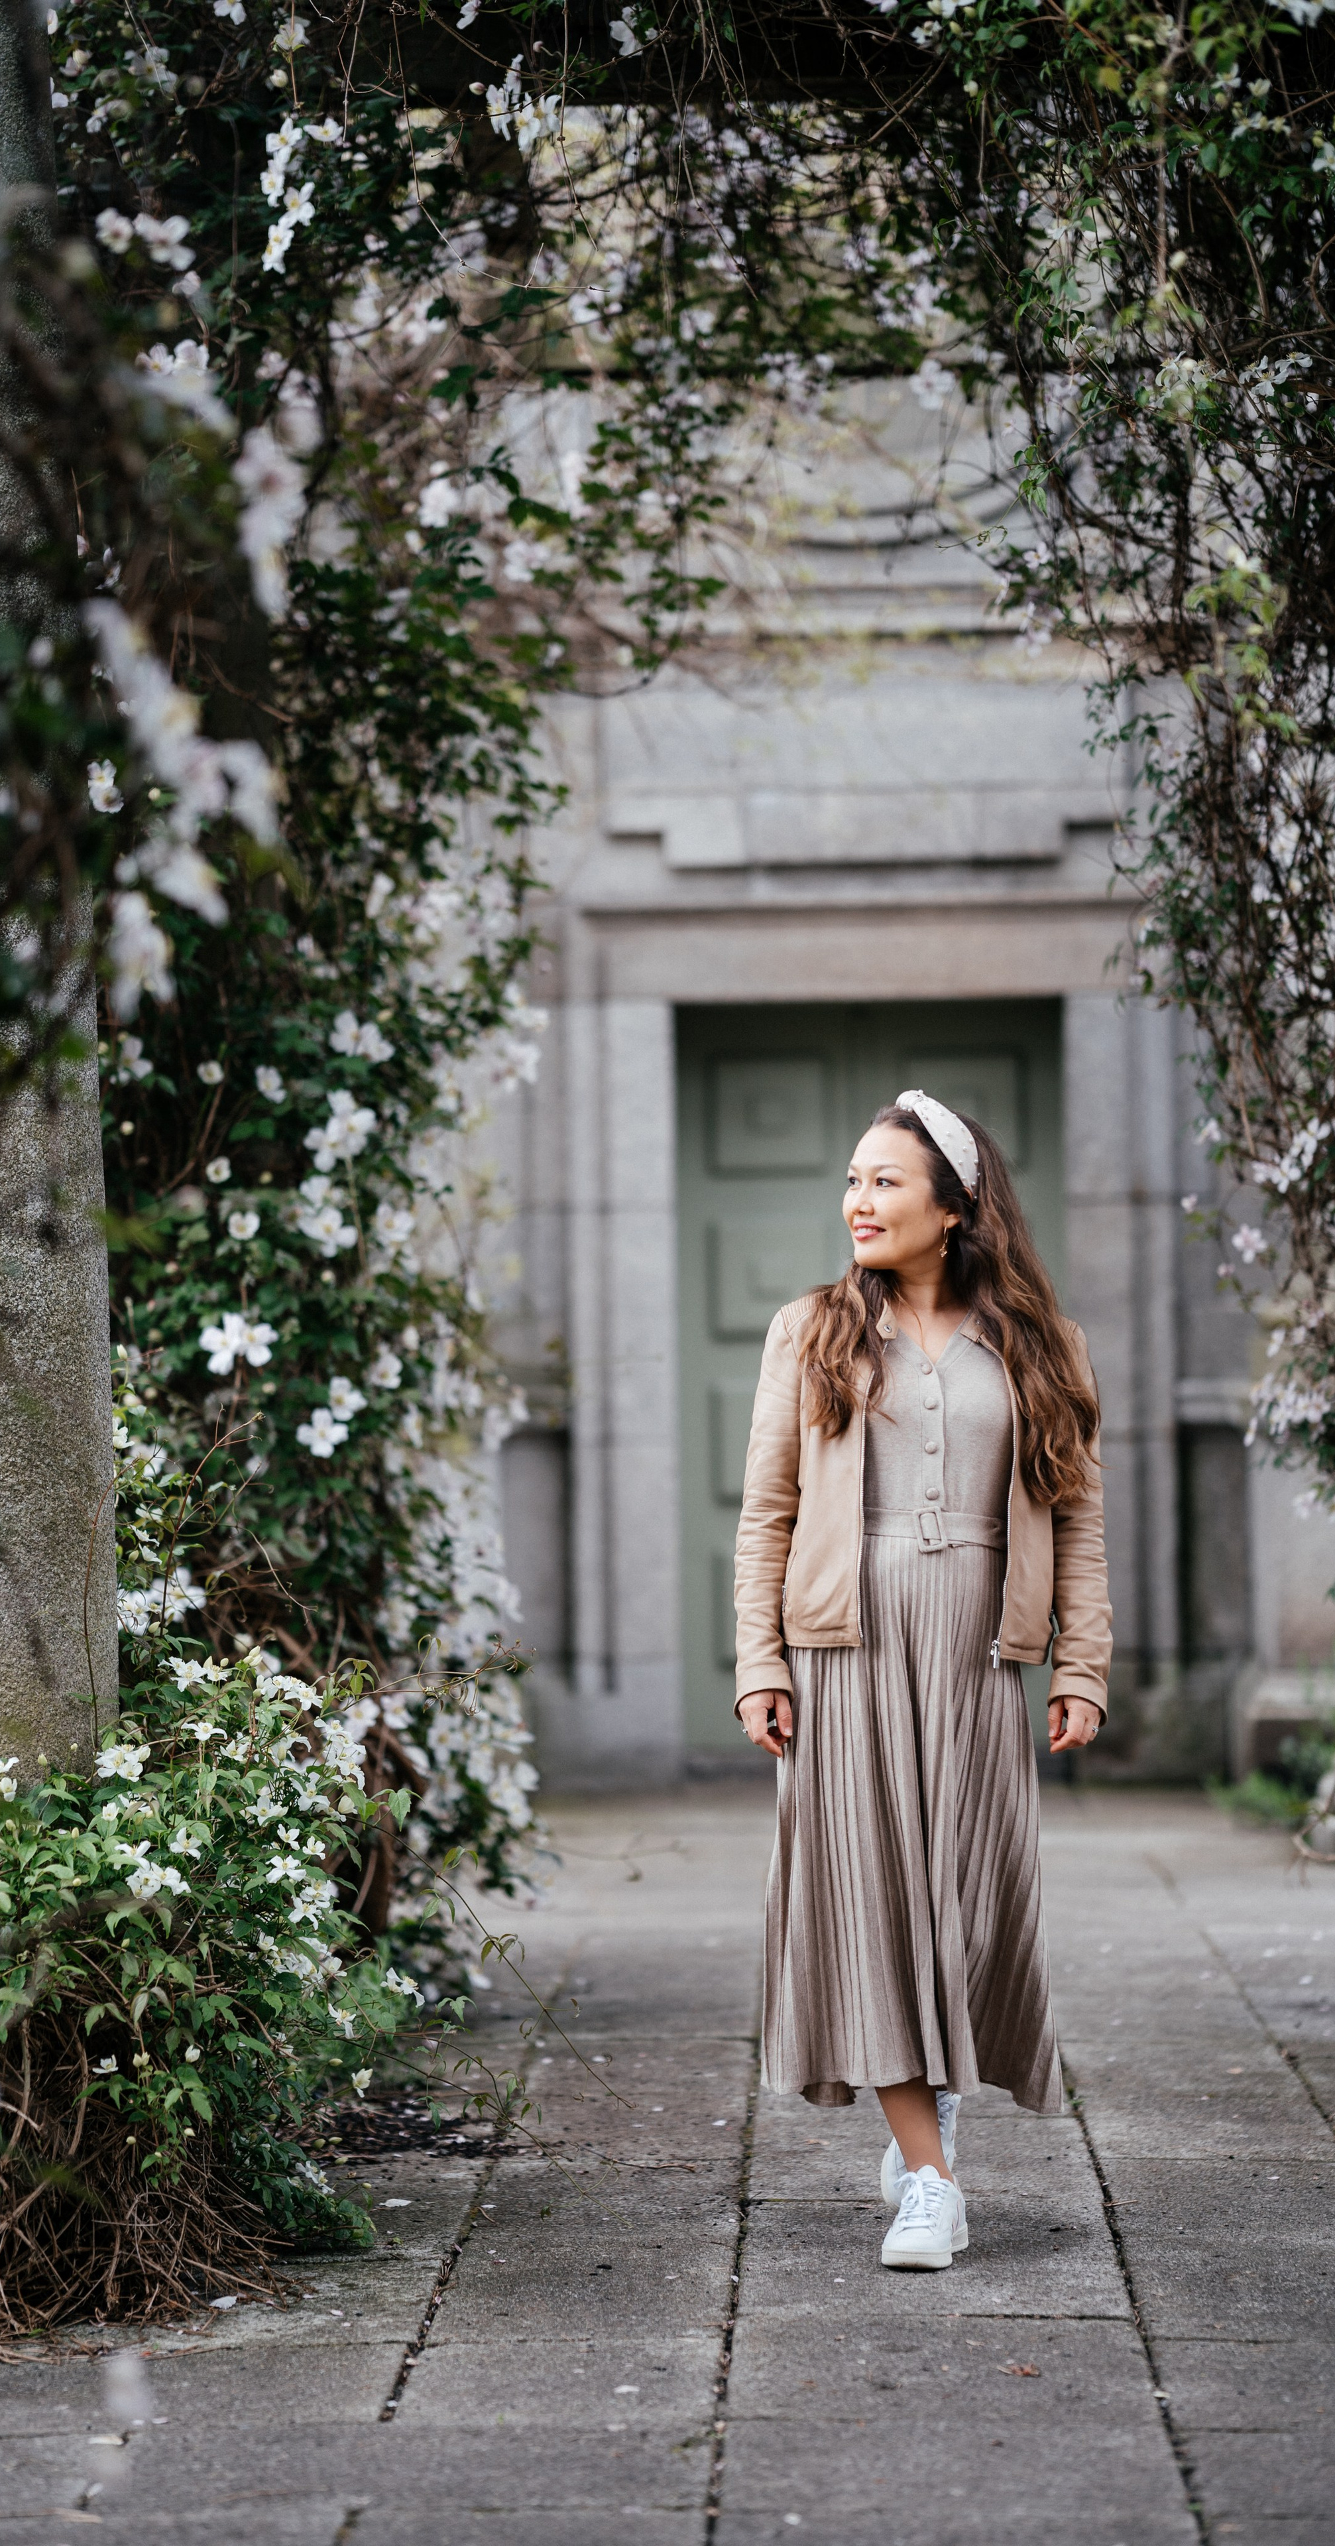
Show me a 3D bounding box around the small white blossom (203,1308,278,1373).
[{"bbox_3d":[-0.706,0.113,9.900,0.125,0.105,0.060,0,0,-3],"label":"small white blossom"}]

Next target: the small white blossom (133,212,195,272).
[{"bbox_3d":[-0.604,-1.235,7.200,0.073,0.070,0.045,0,0,0],"label":"small white blossom"}]

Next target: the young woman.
[{"bbox_3d":[0.367,0.566,8.670,0.540,1.660,0.500,0,0,3],"label":"young woman"}]

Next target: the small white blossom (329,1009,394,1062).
[{"bbox_3d":[-0.523,-0.406,10.300,0.110,0.092,0.065,0,0,-3],"label":"small white blossom"}]

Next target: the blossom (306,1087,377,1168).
[{"bbox_3d":[-0.559,-0.245,10.300,0.120,0.136,0.075,0,0,-3],"label":"blossom"}]

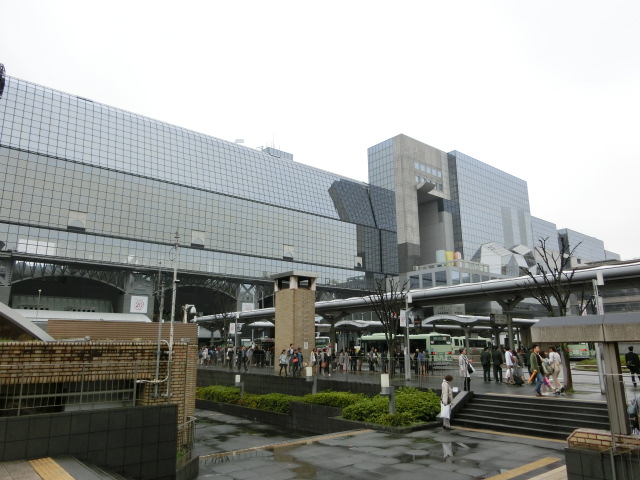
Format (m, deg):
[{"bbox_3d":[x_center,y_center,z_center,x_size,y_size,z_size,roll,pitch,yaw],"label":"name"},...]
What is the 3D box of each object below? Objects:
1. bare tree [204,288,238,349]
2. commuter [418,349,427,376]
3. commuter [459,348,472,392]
[{"bbox_3d":[-9.115,8.158,42.771,3.200,6.800,3.200,-3,-13,12],"label":"bare tree"},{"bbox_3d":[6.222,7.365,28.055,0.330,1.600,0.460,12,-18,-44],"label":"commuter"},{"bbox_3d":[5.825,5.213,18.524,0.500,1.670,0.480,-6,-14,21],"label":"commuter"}]

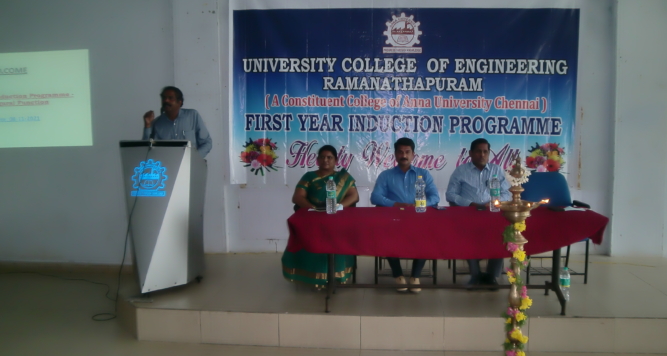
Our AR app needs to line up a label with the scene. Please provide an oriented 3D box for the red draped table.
[{"bbox_3d":[0.827,0.606,4.181,2.220,0.730,0.640,0,5,6],"label":"red draped table"}]

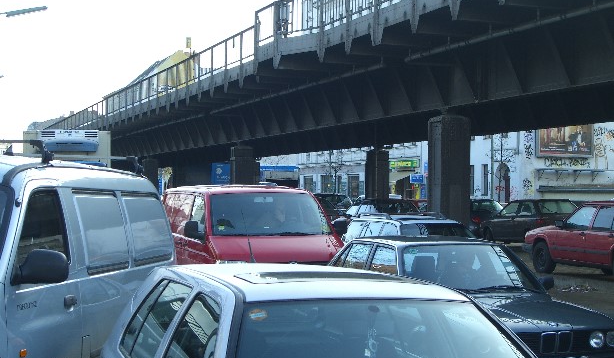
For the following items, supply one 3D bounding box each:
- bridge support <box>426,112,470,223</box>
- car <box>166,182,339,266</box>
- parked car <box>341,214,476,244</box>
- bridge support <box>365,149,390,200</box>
[{"bbox_3d":[3.050,0.335,26.000,0.720,3.400,0.720,0,-1,-18],"label":"bridge support"},{"bbox_3d":[-0.850,1.070,17.100,1.860,1.950,4.750,0,-1,-15],"label":"car"},{"bbox_3d":[2.000,1.340,20.300,1.720,1.480,4.450,0,-1,-16],"label":"parked car"},{"bbox_3d":[2.660,0.550,45.500,0.730,3.300,0.730,0,-1,-18],"label":"bridge support"}]

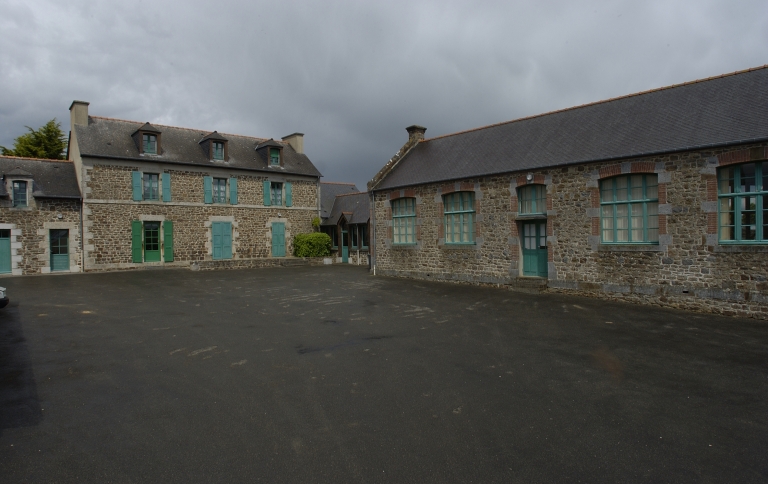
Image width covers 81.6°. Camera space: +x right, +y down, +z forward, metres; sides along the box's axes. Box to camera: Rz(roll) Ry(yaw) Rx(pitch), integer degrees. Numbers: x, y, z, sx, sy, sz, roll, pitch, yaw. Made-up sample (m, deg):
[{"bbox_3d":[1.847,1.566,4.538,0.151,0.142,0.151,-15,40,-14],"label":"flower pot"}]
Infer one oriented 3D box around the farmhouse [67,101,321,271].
[{"bbox_3d":[-12.754,-3.362,31.171,14.850,10.050,8.000,-1,1,-40],"label":"farmhouse"}]

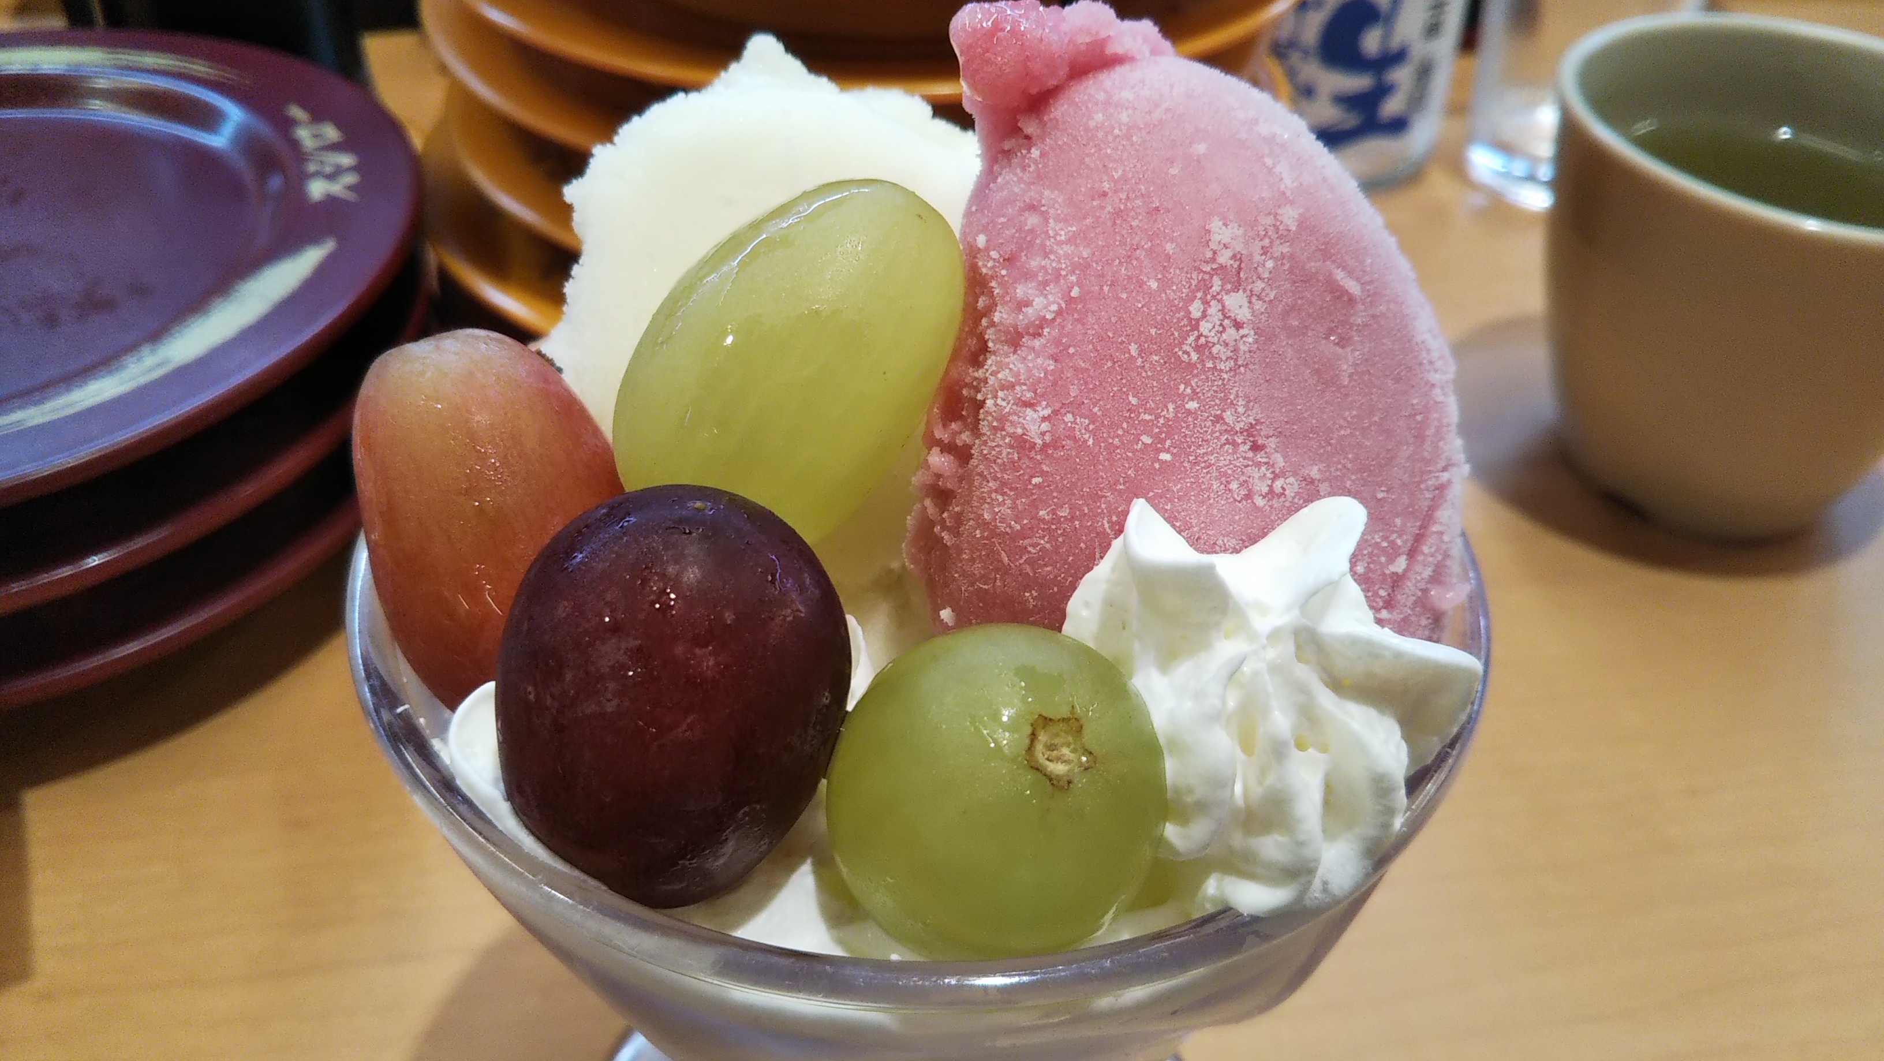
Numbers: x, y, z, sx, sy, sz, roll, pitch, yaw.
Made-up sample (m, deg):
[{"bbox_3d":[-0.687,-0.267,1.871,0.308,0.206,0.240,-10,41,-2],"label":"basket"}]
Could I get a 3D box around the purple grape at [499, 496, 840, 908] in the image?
[{"bbox_3d":[-0.019,0.011,0.113,0.024,0.029,0.024,6,14,0],"label":"purple grape"}]

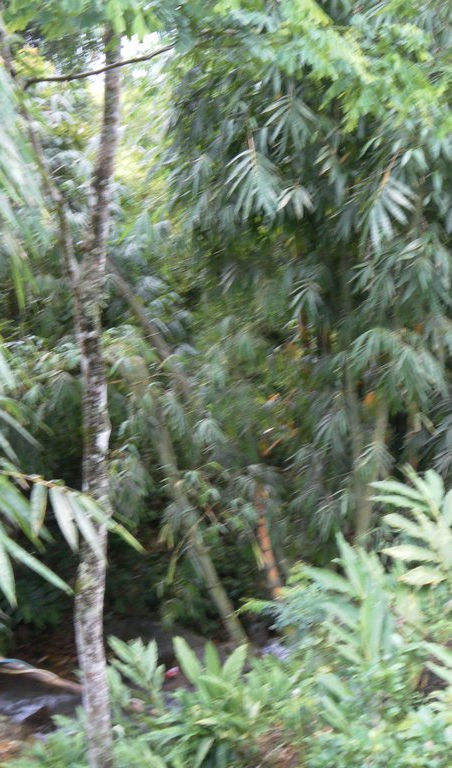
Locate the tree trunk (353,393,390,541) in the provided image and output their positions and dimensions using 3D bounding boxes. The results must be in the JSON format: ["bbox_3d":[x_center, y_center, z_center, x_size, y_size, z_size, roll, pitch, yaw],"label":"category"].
[{"bbox_3d":[1.136,0.637,8.000,0.110,1.200,0.110,9,1,0],"label":"tree trunk"}]

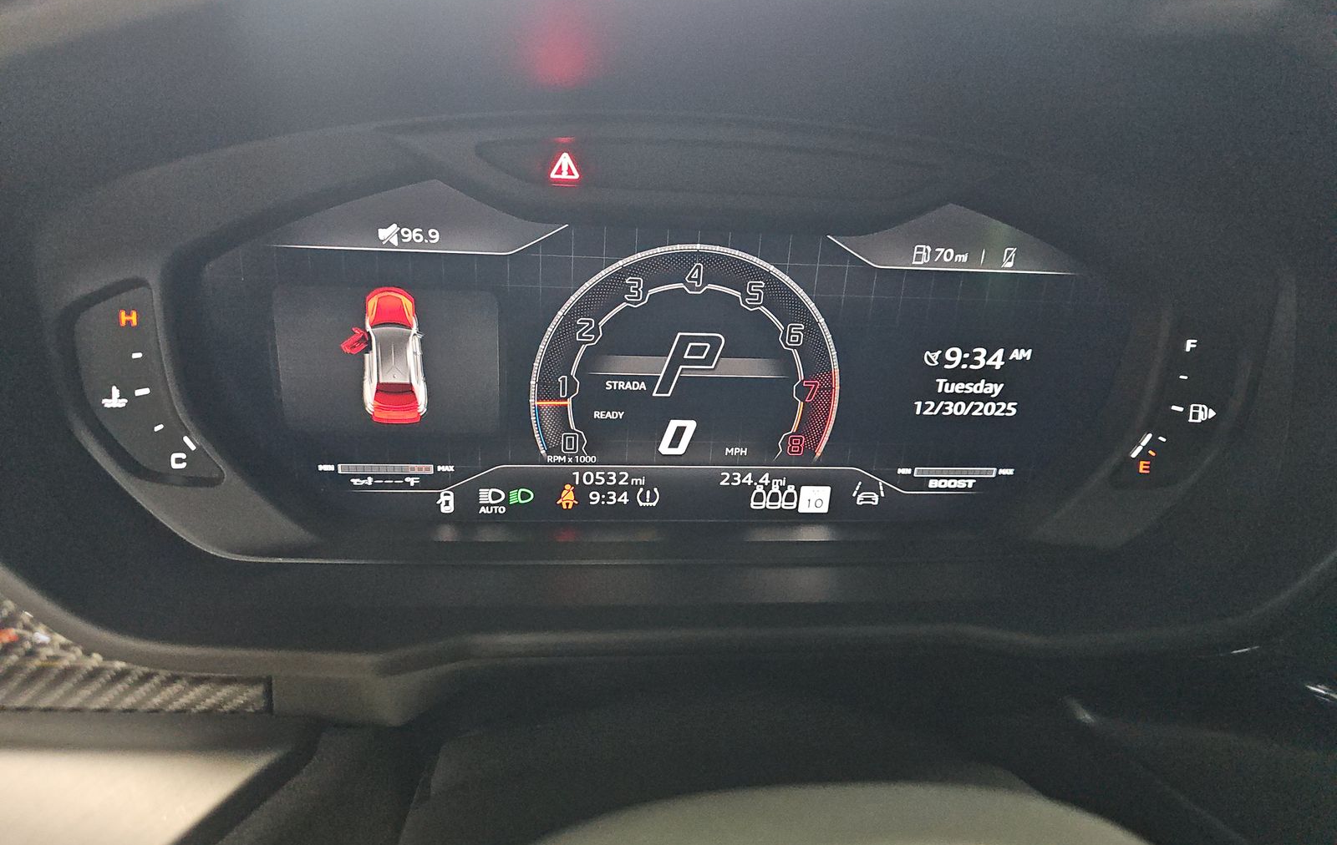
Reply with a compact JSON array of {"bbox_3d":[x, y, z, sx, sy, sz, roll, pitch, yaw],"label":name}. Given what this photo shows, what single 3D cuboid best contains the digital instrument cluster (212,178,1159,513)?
[{"bbox_3d":[0.006,-0.020,0.290,0.293,0.110,0.020,1,22,-7],"label":"digital instrument cluster"}]

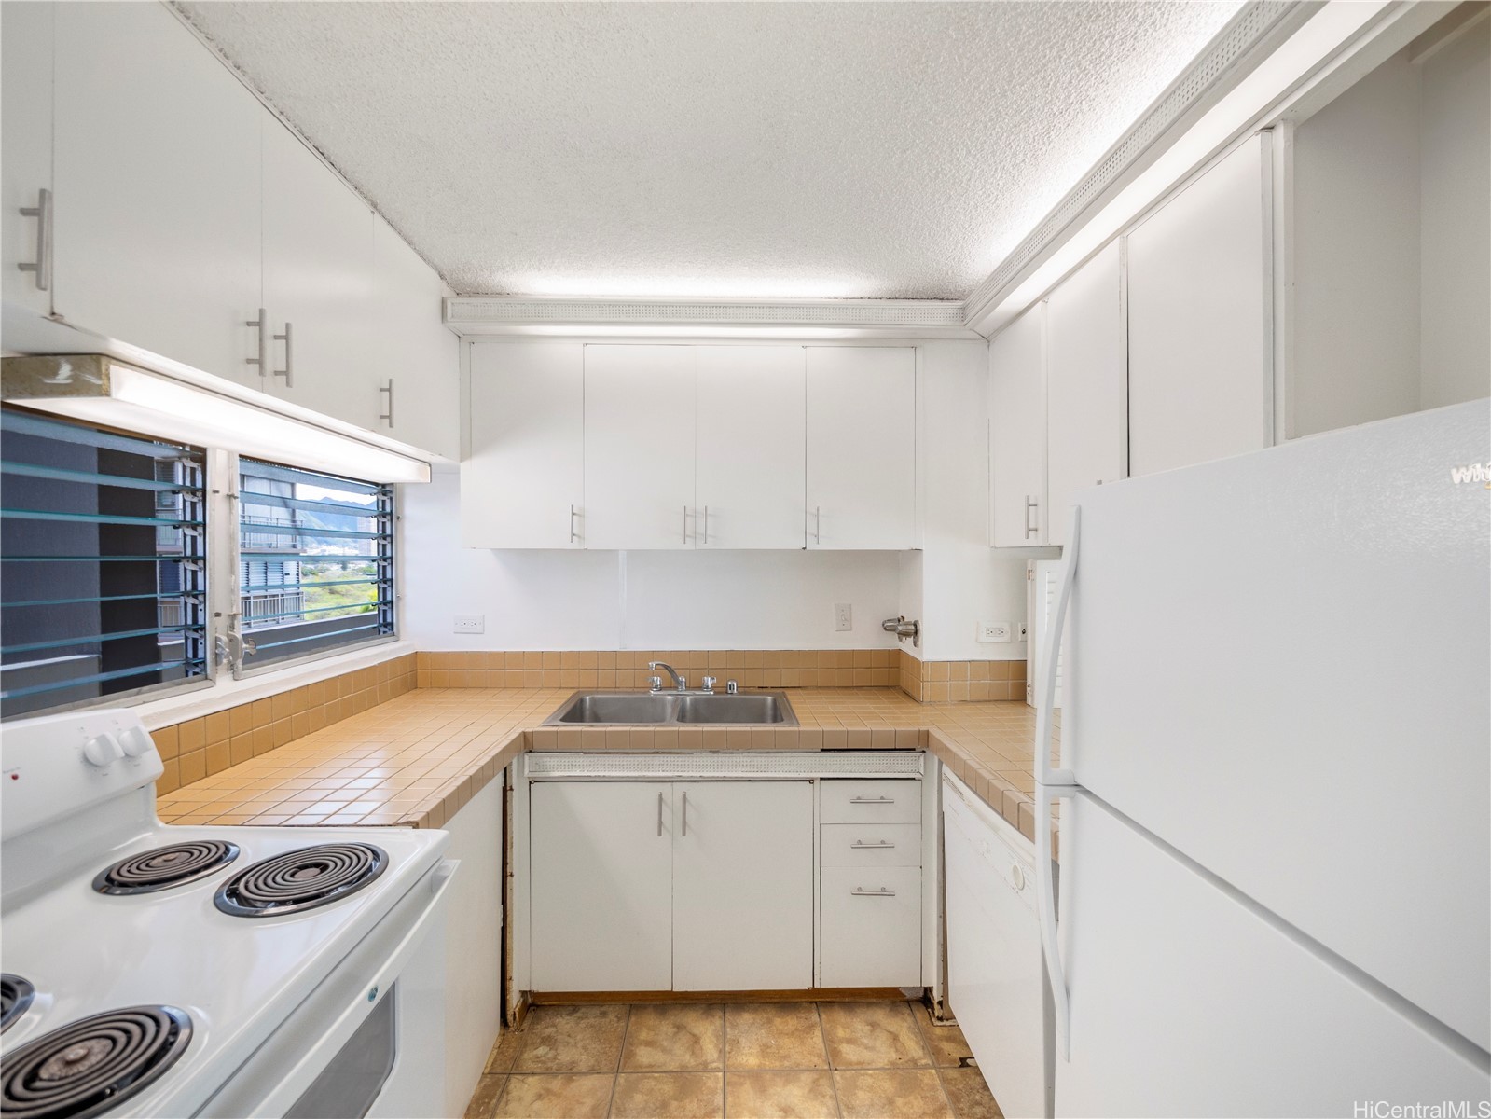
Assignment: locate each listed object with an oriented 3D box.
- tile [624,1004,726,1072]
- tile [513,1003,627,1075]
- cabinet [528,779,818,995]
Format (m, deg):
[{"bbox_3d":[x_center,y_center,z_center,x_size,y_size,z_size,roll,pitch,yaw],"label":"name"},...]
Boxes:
[{"bbox_3d":[-0.216,1.472,1.855,0.306,0.010,0.270,0,0,-2],"label":"tile"},{"bbox_3d":[-0.524,1.474,1.869,0.305,0.013,0.288,0,0,-2],"label":"tile"},{"bbox_3d":[-0.246,1.066,2.263,0.920,0.688,0.590,0,0,-2],"label":"cabinet"}]

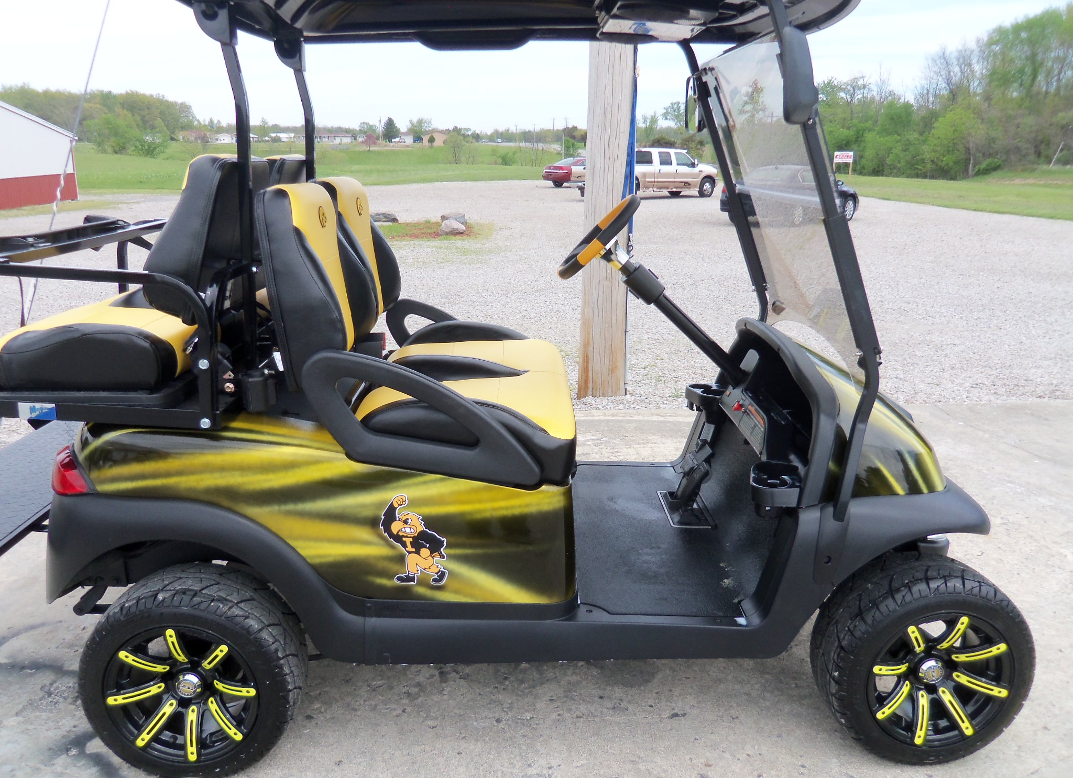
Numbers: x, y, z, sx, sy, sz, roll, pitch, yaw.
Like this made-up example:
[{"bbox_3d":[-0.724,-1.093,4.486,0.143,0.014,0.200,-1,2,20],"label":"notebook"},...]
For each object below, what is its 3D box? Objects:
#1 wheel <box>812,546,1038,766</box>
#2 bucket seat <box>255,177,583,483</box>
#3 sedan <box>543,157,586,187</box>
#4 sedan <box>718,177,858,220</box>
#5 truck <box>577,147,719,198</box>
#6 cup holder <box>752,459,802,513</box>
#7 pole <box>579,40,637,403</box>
[{"bbox_3d":[0.888,0.625,2.018,0.460,0.460,0.220,-1,15,-4],"label":"wheel"},{"bbox_3d":[-0.247,-0.152,1.977,0.655,0.605,0.565,0,15,0],"label":"bucket seat"},{"bbox_3d":[2.710,-11.325,45.411,5.050,1.490,1.850,-12,19,-38],"label":"sedan"},{"bbox_3d":[6.605,-5.033,22.299,1.830,1.450,4.780,14,20,43],"label":"sedan"},{"bbox_3d":[4.408,-8.581,34.448,6.550,1.970,2.150,-11,18,-35],"label":"truck"},{"bbox_3d":[0.535,0.219,1.941,0.105,0.077,0.135,0,15,0],"label":"cup holder"},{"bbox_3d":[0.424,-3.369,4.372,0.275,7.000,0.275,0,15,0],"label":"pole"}]

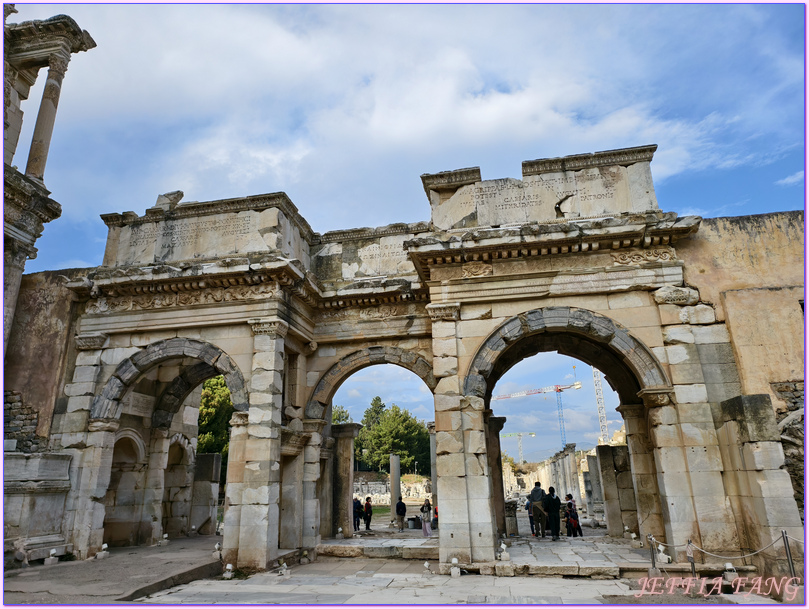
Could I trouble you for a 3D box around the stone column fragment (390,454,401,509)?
[{"bbox_3d":[-0.498,10.301,30.251,0.570,3.700,0.570,-5,-18,10],"label":"stone column fragment"}]

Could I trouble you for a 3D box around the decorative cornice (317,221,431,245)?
[{"bbox_3d":[-1.181,-2.712,21.160,4.650,0.620,0.750,-5,-17,9],"label":"decorative cornice"}]

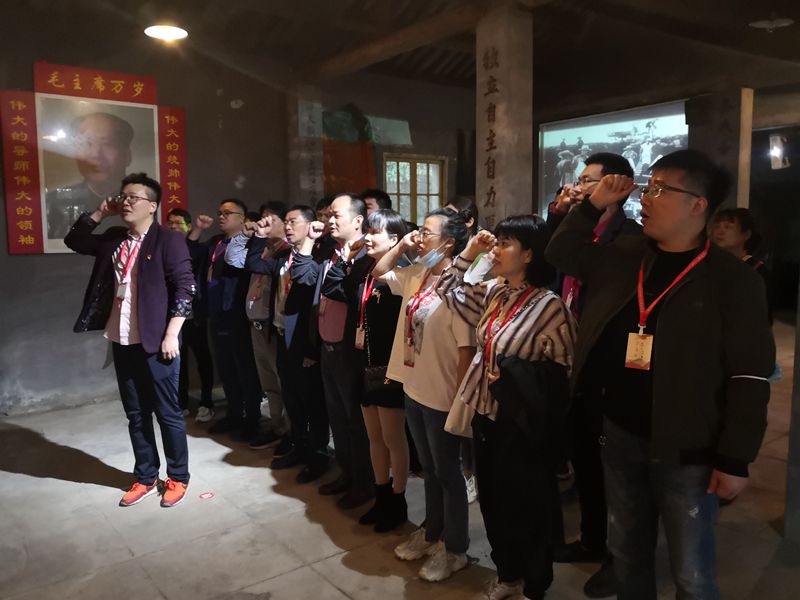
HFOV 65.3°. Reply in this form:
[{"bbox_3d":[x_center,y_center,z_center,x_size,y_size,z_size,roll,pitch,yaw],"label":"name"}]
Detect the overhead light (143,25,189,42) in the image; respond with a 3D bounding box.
[{"bbox_3d":[-1.758,-2.025,4.696,0.307,0.130,0.307,-5,7,-39],"label":"overhead light"}]

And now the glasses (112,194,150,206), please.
[{"bbox_3d":[-1.476,-0.548,3.450,0.142,0.050,0.140,1,6,19],"label":"glasses"}]

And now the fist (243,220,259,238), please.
[{"bbox_3d":[-1.042,-0.491,4.350,0.100,0.110,0.100,4,6,40],"label":"fist"}]

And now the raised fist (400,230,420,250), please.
[{"bbox_3d":[0.048,-0.264,2.720,0.090,0.085,0.082,-5,7,-39],"label":"raised fist"}]

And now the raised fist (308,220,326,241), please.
[{"bbox_3d":[-0.463,-0.393,3.500,0.095,0.105,0.090,-5,7,-39],"label":"raised fist"}]

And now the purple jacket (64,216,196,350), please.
[{"bbox_3d":[-1.506,-0.086,3.480,0.690,0.750,0.400,2,5,26],"label":"purple jacket"}]

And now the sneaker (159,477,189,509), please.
[{"bbox_3d":[-1.308,1.090,3.621,0.102,0.105,0.285,-1,6,-1],"label":"sneaker"}]

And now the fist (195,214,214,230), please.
[{"bbox_3d":[-1.459,-0.585,4.680,0.110,0.100,0.100,-5,7,-39],"label":"fist"}]

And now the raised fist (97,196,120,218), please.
[{"bbox_3d":[-1.598,-0.507,3.420,0.100,0.110,0.100,3,6,33],"label":"raised fist"}]

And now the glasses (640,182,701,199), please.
[{"bbox_3d":[0.796,-0.315,1.830,0.140,0.045,0.140,14,2,-12],"label":"glasses"}]

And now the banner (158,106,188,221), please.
[{"bbox_3d":[-2.182,-1.158,6.064,0.265,1.386,0.020,-4,6,-37],"label":"banner"}]

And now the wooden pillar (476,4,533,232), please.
[{"bbox_3d":[0.770,-0.579,4.669,0.300,3.200,0.300,-4,6,-37],"label":"wooden pillar"}]

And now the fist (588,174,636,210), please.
[{"bbox_3d":[0.599,-0.303,1.750,0.115,0.100,0.095,-5,7,-39],"label":"fist"}]

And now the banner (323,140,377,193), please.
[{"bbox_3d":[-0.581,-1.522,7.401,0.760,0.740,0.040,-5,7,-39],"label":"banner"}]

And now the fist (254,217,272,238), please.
[{"bbox_3d":[-0.847,-0.450,3.870,0.100,0.115,0.100,4,6,40],"label":"fist"}]

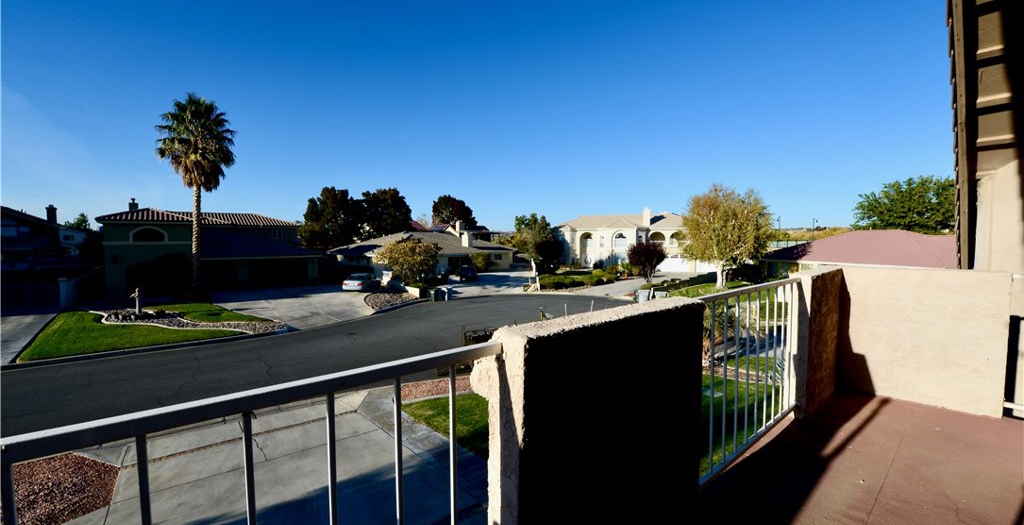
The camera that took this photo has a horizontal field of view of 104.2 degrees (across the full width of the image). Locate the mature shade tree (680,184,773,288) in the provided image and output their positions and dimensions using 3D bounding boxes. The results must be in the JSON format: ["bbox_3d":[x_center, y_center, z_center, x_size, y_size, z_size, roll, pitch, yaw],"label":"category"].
[{"bbox_3d":[20.152,-2.450,37.421,7.630,9.850,7.630,0,3,0],"label":"mature shade tree"}]

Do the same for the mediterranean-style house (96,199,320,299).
[{"bbox_3d":[-28.023,-1.756,39.622,16.500,8.000,13.000,-3,4,-37],"label":"mediterranean-style house"}]

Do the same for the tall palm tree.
[{"bbox_3d":[-24.791,-5.182,31.247,5.020,15.930,5.020,0,3,0],"label":"tall palm tree"}]

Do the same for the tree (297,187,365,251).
[{"bbox_3d":[-28.159,-5.278,61.796,9.070,12.600,9.070,0,3,0],"label":"tree"}]

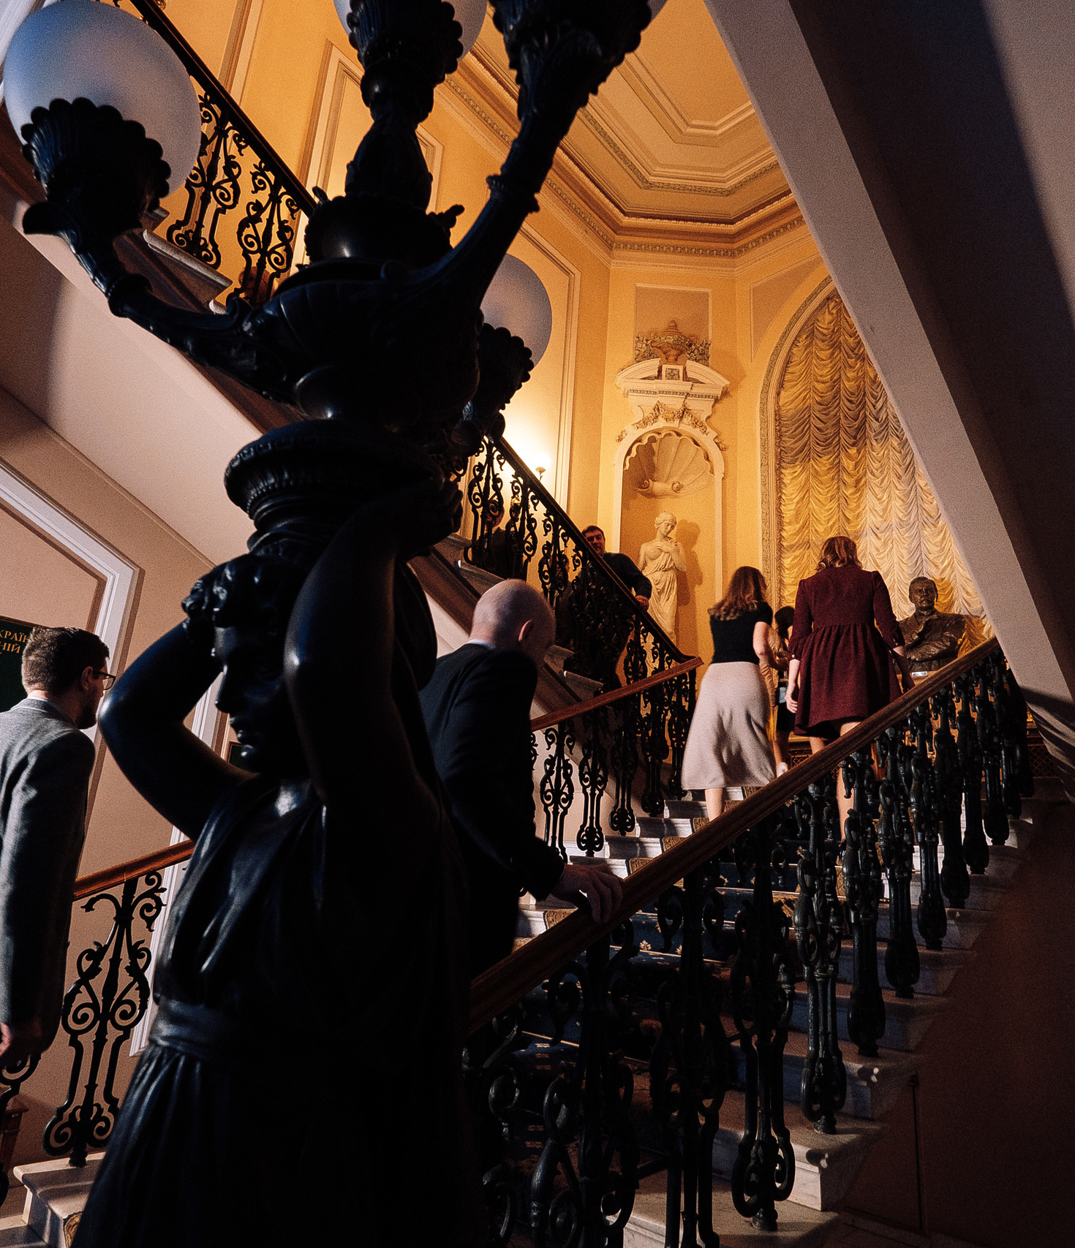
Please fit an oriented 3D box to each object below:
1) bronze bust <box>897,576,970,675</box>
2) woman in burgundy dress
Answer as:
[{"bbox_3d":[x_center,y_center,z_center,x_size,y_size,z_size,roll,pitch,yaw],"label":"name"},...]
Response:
[{"bbox_3d":[3.053,0.004,6.054,0.550,0.790,0.400,-9,-21,38],"label":"bronze bust"},{"bbox_3d":[1.641,0.341,4.160,0.560,1.750,0.480,-10,-21,40],"label":"woman in burgundy dress"}]

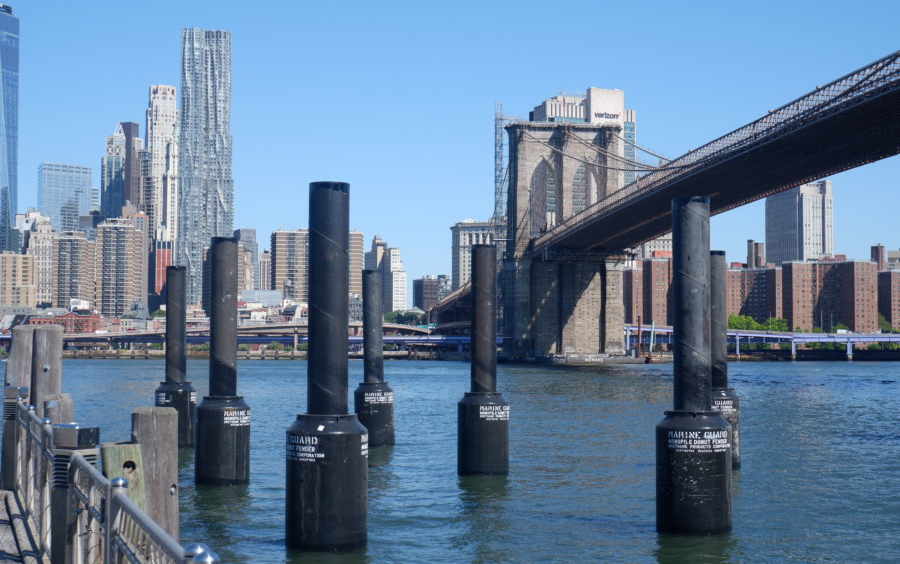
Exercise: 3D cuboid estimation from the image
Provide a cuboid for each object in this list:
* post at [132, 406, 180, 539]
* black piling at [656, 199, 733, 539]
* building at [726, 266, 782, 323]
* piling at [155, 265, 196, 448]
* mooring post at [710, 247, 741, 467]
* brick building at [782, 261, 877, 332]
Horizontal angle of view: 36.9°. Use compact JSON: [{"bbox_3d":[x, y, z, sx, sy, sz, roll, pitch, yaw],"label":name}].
[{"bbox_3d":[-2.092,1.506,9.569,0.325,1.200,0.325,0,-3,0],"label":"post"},{"bbox_3d":[5.884,1.978,32.614,1.780,7.980,1.780,0,-3,0],"label":"black piling"},{"bbox_3d":[170.124,15.200,750.842,25.000,45.500,30.000,3,-4,-44],"label":"building"},{"bbox_3d":[-12.124,3.323,60.026,1.780,7.980,1.780,0,-3,0],"label":"piling"},{"bbox_3d":[9.820,2.868,49.939,1.780,7.980,1.780,0,-3,0],"label":"mooring post"},{"bbox_3d":[195.725,13.451,696.236,34.000,47.000,34.000,2,-3,-30],"label":"brick building"}]

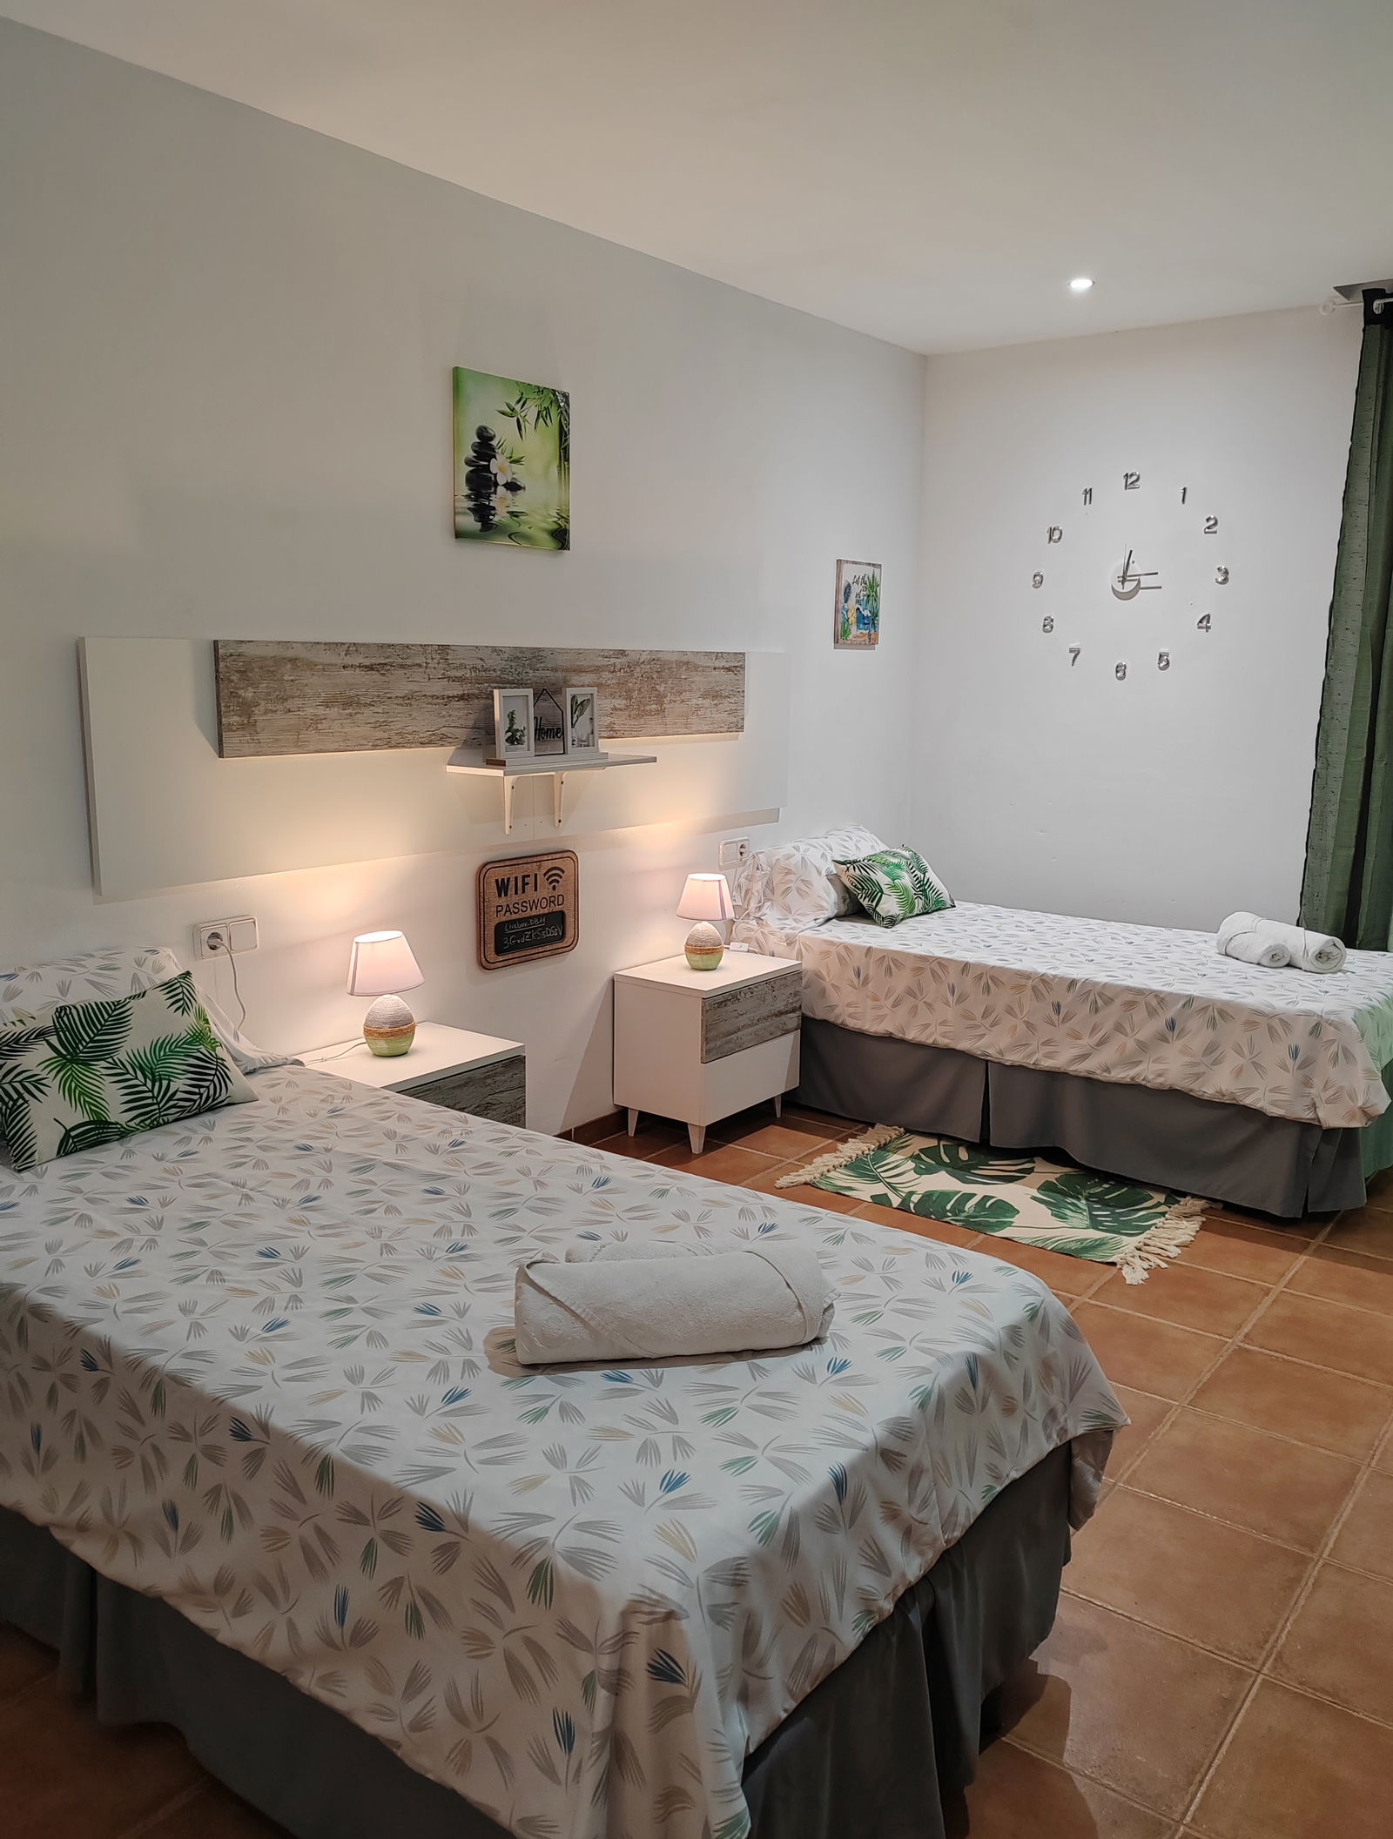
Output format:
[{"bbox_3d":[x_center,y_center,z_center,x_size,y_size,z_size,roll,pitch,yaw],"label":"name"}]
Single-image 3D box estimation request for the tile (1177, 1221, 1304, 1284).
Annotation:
[{"bbox_3d":[1.310,0.815,3.580,0.323,0.012,0.328,9,13,36],"label":"tile"}]

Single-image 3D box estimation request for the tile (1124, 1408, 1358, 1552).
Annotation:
[{"bbox_3d":[0.980,0.999,2.590,0.327,0.010,0.327,8,13,36],"label":"tile"}]

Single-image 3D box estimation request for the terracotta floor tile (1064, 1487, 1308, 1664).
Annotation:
[{"bbox_3d":[0.779,1.045,2.320,0.327,0.010,0.327,8,13,36],"label":"terracotta floor tile"}]

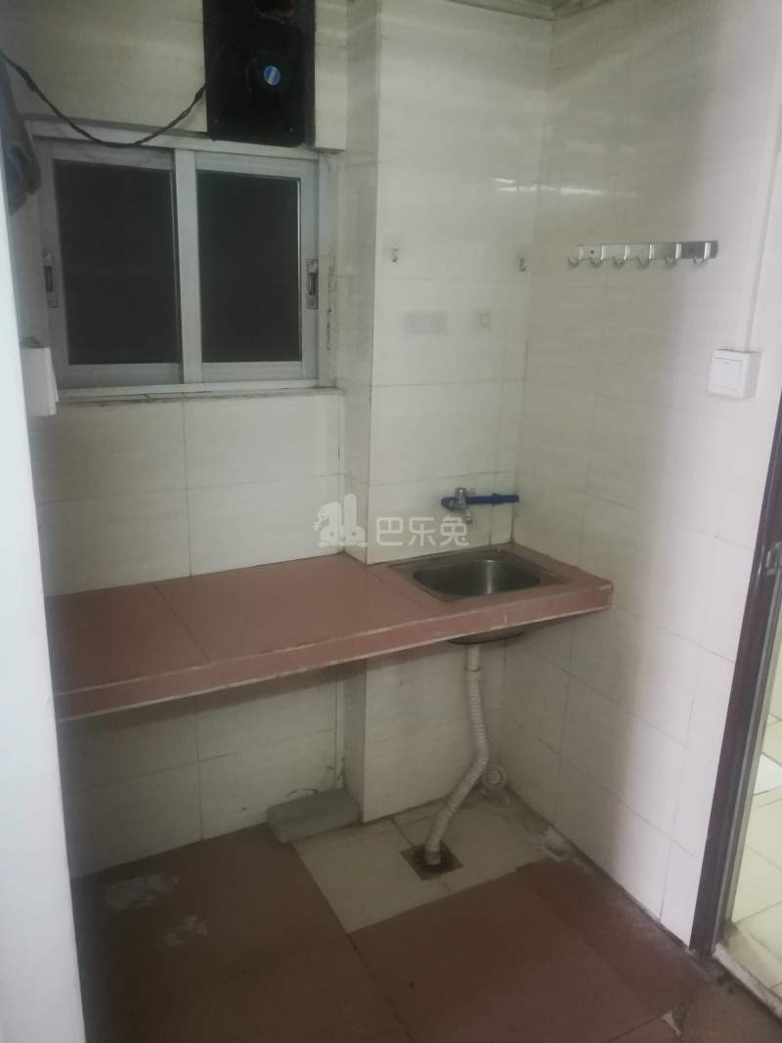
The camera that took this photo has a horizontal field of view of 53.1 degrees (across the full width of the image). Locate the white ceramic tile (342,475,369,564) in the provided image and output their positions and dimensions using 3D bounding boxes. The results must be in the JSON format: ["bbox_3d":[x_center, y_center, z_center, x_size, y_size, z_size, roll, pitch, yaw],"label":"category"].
[{"bbox_3d":[-0.083,-0.003,2.072,0.011,0.222,0.124,-7,19,-28],"label":"white ceramic tile"}]

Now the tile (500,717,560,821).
[{"bbox_3d":[0.404,0.728,2.346,0.011,0.238,0.274,-7,19,-28],"label":"tile"}]

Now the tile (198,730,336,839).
[{"bbox_3d":[-0.340,0.733,2.210,0.397,0.245,0.010,-7,18,-27],"label":"tile"}]

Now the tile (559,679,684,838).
[{"bbox_3d":[0.579,0.584,1.990,0.010,0.250,0.402,-7,18,-27],"label":"tile"}]

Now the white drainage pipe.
[{"bbox_3d":[0.179,0.603,2.074,0.196,0.635,0.089,-7,19,-28],"label":"white drainage pipe"}]

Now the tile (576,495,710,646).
[{"bbox_3d":[0.592,0.100,1.853,0.010,0.249,0.404,-7,18,-27],"label":"tile"}]

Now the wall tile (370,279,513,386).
[{"bbox_3d":[0.127,-0.475,1.977,0.390,0.249,0.010,-7,19,-28],"label":"wall tile"}]

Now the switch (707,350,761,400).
[{"bbox_3d":[0.678,-0.292,1.549,0.034,0.086,0.086,-7,18,-27],"label":"switch"}]

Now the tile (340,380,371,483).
[{"bbox_3d":[-0.081,-0.226,1.986,0.010,0.245,0.138,-7,18,-27],"label":"tile"}]

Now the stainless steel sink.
[{"bbox_3d":[0.215,0.211,2.007,0.346,0.150,0.306,-7,19,-28],"label":"stainless steel sink"}]

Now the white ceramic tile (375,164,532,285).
[{"bbox_3d":[0.161,-0.717,1.921,0.446,0.248,0.010,-7,19,-28],"label":"white ceramic tile"}]

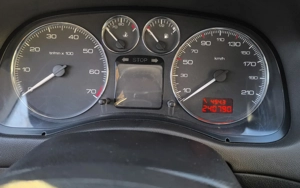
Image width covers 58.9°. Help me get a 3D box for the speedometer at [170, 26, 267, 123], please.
[{"bbox_3d":[0.076,-0.020,0.287,0.105,0.105,0.020,2,-2,0],"label":"speedometer"}]

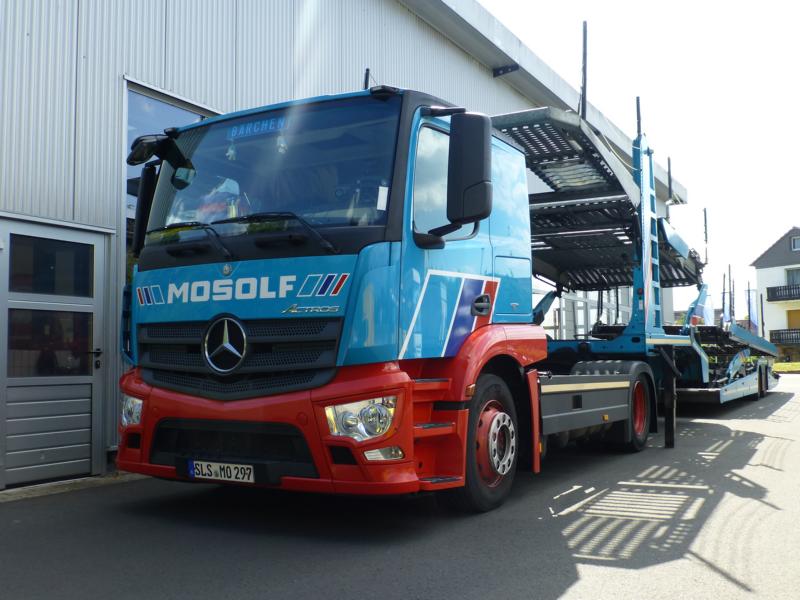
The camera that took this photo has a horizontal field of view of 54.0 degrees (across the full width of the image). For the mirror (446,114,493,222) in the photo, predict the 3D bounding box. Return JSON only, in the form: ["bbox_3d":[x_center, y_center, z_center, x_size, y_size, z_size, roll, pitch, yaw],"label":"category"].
[{"bbox_3d":[0.421,-0.798,4.777,0.280,0.660,0.150,-1,-10,6],"label":"mirror"}]

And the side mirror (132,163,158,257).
[{"bbox_3d":[-2.042,-0.705,6.278,0.140,0.660,0.280,9,-9,-33],"label":"side mirror"}]

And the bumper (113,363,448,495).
[{"bbox_3d":[-0.940,0.787,5.193,2.500,0.770,0.720,-3,-5,31],"label":"bumper"}]

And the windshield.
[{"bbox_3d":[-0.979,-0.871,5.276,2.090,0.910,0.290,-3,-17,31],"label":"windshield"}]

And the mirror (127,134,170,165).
[{"bbox_3d":[-1.970,-1.160,6.118,0.290,0.200,0.170,-3,-5,31],"label":"mirror"}]

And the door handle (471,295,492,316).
[{"bbox_3d":[0.576,0.035,5.527,0.070,0.150,0.230,-3,-5,31],"label":"door handle"}]

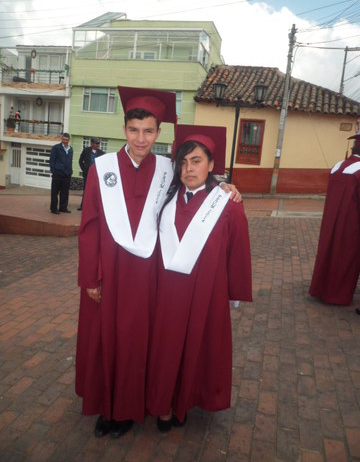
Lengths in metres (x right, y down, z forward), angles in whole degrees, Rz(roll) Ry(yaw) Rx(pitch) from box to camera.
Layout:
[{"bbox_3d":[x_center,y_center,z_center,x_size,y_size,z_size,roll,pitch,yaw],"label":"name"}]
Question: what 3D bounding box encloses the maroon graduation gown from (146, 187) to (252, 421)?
[{"bbox_3d":[0.127,0.410,1.981,0.560,1.285,0.400,7,9,6],"label":"maroon graduation gown"}]

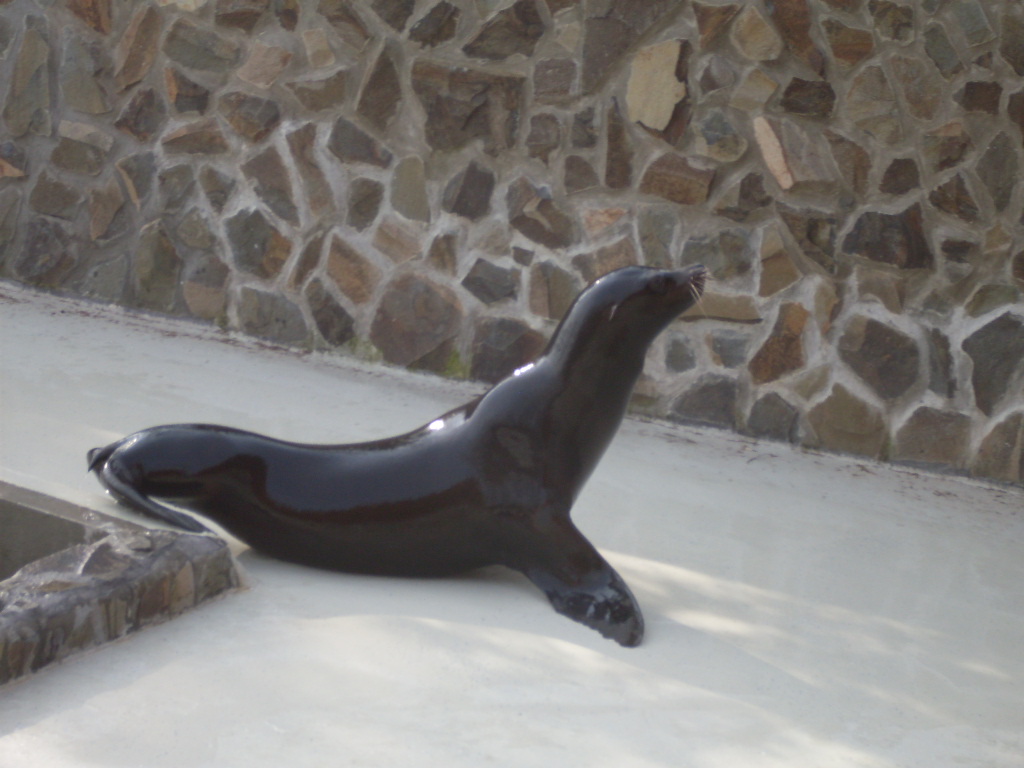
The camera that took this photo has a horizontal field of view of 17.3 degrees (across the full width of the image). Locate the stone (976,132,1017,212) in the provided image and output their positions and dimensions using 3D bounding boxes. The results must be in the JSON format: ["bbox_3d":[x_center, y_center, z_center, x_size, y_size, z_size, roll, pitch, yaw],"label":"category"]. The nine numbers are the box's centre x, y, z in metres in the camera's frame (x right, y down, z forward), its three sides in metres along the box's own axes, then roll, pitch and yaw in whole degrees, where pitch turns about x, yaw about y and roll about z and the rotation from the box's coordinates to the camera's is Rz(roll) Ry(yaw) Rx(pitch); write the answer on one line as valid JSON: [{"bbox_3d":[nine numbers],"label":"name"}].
[{"bbox_3d":[1.224,-0.535,8.480,0.102,0.198,0.050,11,20,26],"label":"stone"}]

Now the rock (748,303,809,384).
[{"bbox_3d":[0.722,-0.113,8.945,0.180,0.249,0.090,11,20,33],"label":"rock"}]

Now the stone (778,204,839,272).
[{"bbox_3d":[0.785,-0.381,8.894,0.176,0.183,0.097,11,19,28],"label":"stone"}]

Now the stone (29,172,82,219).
[{"bbox_3d":[-1.329,-0.555,9.907,0.187,0.141,0.066,11,20,26],"label":"stone"}]

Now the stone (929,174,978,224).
[{"bbox_3d":[1.133,-0.483,8.569,0.136,0.118,0.064,11,23,28],"label":"stone"}]

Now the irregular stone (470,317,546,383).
[{"bbox_3d":[0.008,-0.094,9.459,0.262,0.209,0.090,11,20,33],"label":"irregular stone"}]

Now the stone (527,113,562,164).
[{"bbox_3d":[0.086,-0.671,9.224,0.100,0.130,0.055,11,19,28],"label":"stone"}]

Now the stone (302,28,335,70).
[{"bbox_3d":[-0.465,-0.829,8.294,0.090,0.096,0.070,10,21,27],"label":"stone"}]

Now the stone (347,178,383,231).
[{"bbox_3d":[-0.403,-0.504,9.400,0.112,0.145,0.052,11,20,26],"label":"stone"}]

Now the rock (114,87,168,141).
[{"bbox_3d":[-1.055,-0.778,9.687,0.174,0.148,0.069,11,20,26],"label":"rock"}]

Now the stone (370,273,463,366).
[{"bbox_3d":[-0.245,-0.190,9.554,0.305,0.277,0.145,11,23,28],"label":"stone"}]

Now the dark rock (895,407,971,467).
[{"bbox_3d":[1.114,0.126,8.819,0.208,0.150,0.088,11,23,28],"label":"dark rock"}]

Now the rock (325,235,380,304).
[{"bbox_3d":[-0.439,-0.329,9.705,0.192,0.195,0.090,11,20,33],"label":"rock"}]

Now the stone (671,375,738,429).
[{"bbox_3d":[0.534,0.026,9.133,0.203,0.144,0.085,11,23,28],"label":"stone"}]

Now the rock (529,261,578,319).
[{"bbox_3d":[0.138,-0.262,9.316,0.180,0.170,0.090,11,20,33],"label":"rock"}]

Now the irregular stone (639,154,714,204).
[{"bbox_3d":[0.455,-0.554,9.000,0.240,0.136,0.090,11,20,33],"label":"irregular stone"}]

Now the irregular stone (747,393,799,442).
[{"bbox_3d":[0.710,0.076,9.039,0.149,0.129,0.070,11,23,28],"label":"irregular stone"}]

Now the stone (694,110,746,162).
[{"bbox_3d":[0.553,-0.657,8.952,0.149,0.137,0.075,11,19,28],"label":"stone"}]

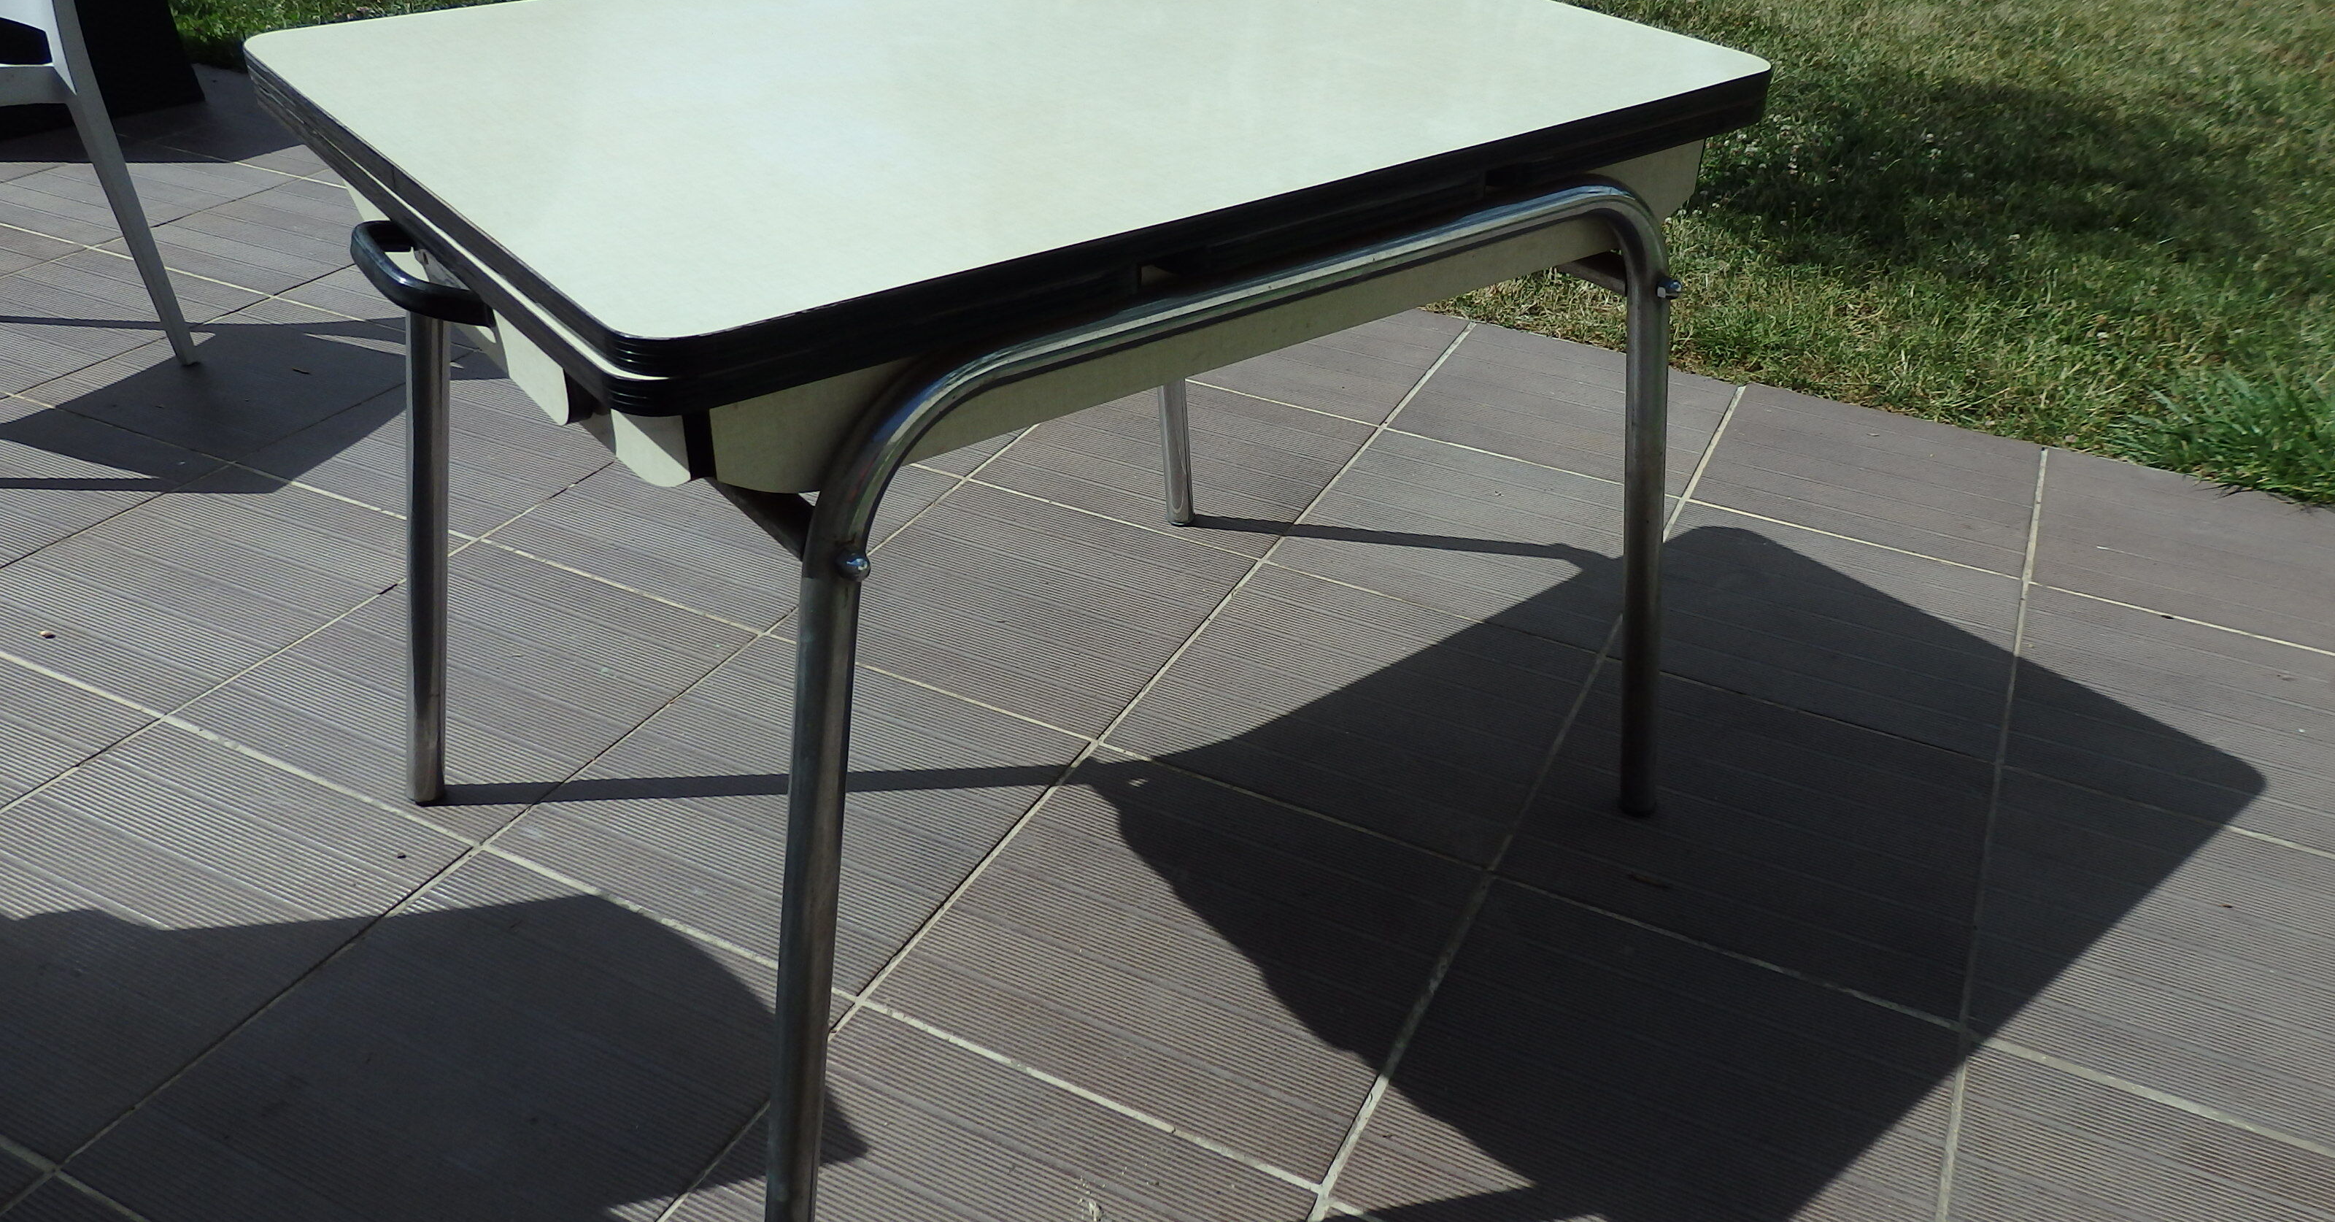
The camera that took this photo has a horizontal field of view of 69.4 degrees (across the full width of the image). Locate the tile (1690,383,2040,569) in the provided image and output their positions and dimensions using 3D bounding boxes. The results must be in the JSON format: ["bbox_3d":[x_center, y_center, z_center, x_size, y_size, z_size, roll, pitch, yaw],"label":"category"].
[{"bbox_3d":[1.024,-0.191,2.459,0.446,0.020,0.443,16,35,21],"label":"tile"}]

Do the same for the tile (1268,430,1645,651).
[{"bbox_3d":[0.425,-0.102,2.288,0.446,0.020,0.443,16,35,21],"label":"tile"}]

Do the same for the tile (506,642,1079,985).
[{"bbox_3d":[-0.380,0.197,1.772,0.446,0.020,0.443,16,35,21],"label":"tile"}]

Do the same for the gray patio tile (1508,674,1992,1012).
[{"bbox_3d":[0.623,0.226,1.781,0.446,0.020,0.443,16,35,21],"label":"gray patio tile"}]

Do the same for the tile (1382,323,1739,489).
[{"bbox_3d":[0.624,-0.313,2.629,0.446,0.020,0.443,16,35,21],"label":"tile"}]

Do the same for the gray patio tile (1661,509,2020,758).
[{"bbox_3d":[0.823,0.017,2.122,0.446,0.020,0.443,16,35,21],"label":"gray patio tile"}]

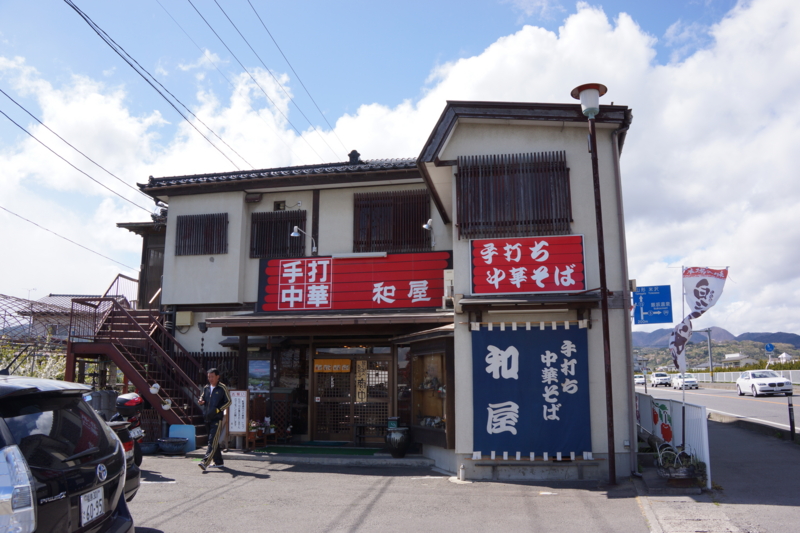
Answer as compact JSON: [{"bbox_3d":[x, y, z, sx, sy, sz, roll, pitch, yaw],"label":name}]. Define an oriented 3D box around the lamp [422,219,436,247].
[{"bbox_3d":[0.632,-0.719,12.876,0.220,0.460,1.200,-2,-11,11],"label":"lamp"}]

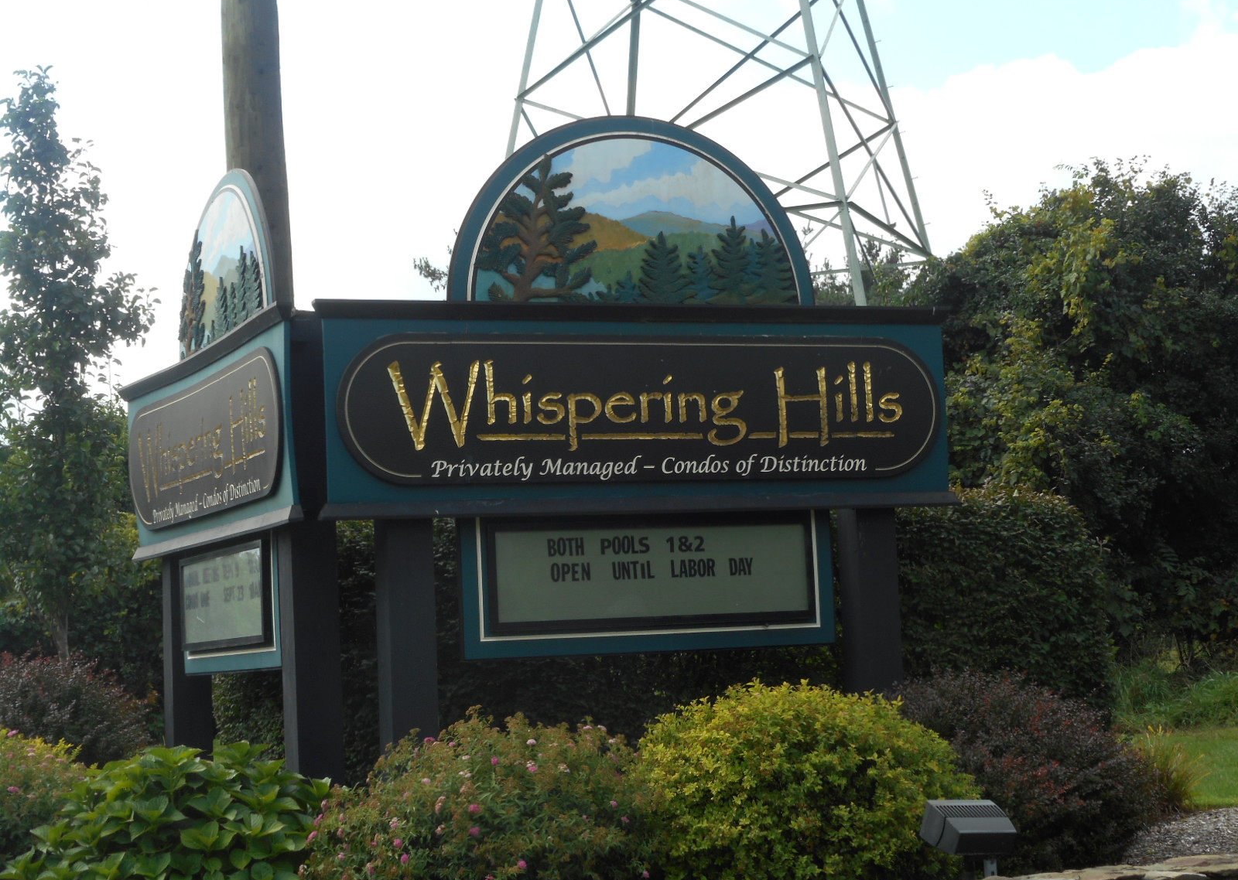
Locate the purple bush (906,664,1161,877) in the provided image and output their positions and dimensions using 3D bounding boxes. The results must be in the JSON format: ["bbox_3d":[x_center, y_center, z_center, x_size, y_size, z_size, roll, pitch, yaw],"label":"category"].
[{"bbox_3d":[1.866,1.505,10.889,1.197,0.949,1.161,-2,-5,0],"label":"purple bush"}]

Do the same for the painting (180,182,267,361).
[{"bbox_3d":[-1.964,-0.852,11.919,0.061,0.811,1.647,0,-5,-24],"label":"painting"}]

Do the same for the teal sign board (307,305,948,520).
[{"bbox_3d":[0.132,-0.136,10.981,3.132,0.952,0.213,0,-5,-22],"label":"teal sign board"}]

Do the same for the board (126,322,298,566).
[{"bbox_3d":[-2.015,0.039,11.816,0.213,0.952,3.132,0,-5,-24],"label":"board"}]

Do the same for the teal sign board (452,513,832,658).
[{"bbox_3d":[0.156,0.649,10.971,1.833,0.628,0.091,0,-5,-22],"label":"teal sign board"}]

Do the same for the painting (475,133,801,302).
[{"bbox_3d":[0.072,-1.011,11.144,1.647,0.811,0.061,0,-5,-22],"label":"painting"}]

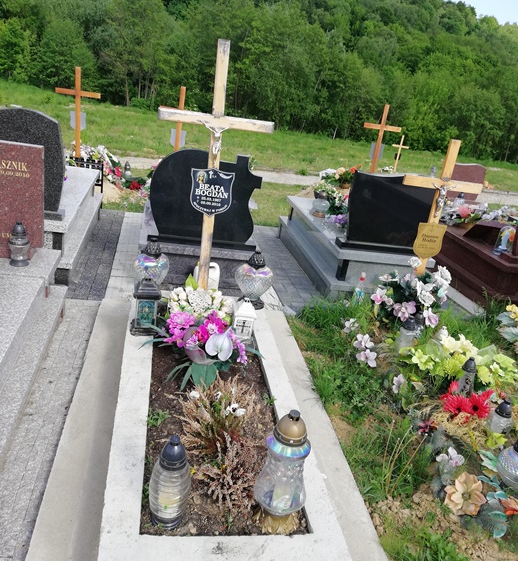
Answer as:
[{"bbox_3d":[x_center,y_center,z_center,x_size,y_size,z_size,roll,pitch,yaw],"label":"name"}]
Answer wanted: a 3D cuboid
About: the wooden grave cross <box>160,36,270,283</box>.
[{"bbox_3d":[-0.255,-0.472,2.834,0.587,1.465,0.090,4,21,-11],"label":"wooden grave cross"}]

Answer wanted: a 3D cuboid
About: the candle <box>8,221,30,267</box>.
[{"bbox_3d":[-1.253,-0.196,2.812,0.112,0.235,0.112,4,21,-11],"label":"candle"}]

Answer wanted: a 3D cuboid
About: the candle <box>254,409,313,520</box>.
[{"bbox_3d":[0.095,0.591,1.673,0.185,0.420,0.185,4,21,-11],"label":"candle"}]

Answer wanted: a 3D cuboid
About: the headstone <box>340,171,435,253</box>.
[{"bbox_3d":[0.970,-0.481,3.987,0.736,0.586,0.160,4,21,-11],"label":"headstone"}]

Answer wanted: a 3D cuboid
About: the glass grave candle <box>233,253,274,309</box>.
[{"bbox_3d":[-0.014,-0.007,3.195,0.240,0.335,0.140,4,21,-11],"label":"glass grave candle"}]

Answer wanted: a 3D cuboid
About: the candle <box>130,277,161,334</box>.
[{"bbox_3d":[-0.561,0.121,2.727,0.140,0.285,0.140,4,21,-11],"label":"candle"}]

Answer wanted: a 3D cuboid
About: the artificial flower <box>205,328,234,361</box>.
[{"bbox_3d":[-0.197,0.319,2.684,0.140,0.150,0.060,4,-20,-11],"label":"artificial flower"}]

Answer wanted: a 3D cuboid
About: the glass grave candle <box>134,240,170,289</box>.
[{"bbox_3d":[-0.600,-0.024,3.017,0.240,0.335,0.140,4,21,-11],"label":"glass grave candle"}]

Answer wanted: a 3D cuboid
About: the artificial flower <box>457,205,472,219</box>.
[{"bbox_3d":[1.986,-0.657,5.207,0.140,0.130,0.120,4,21,-11],"label":"artificial flower"}]

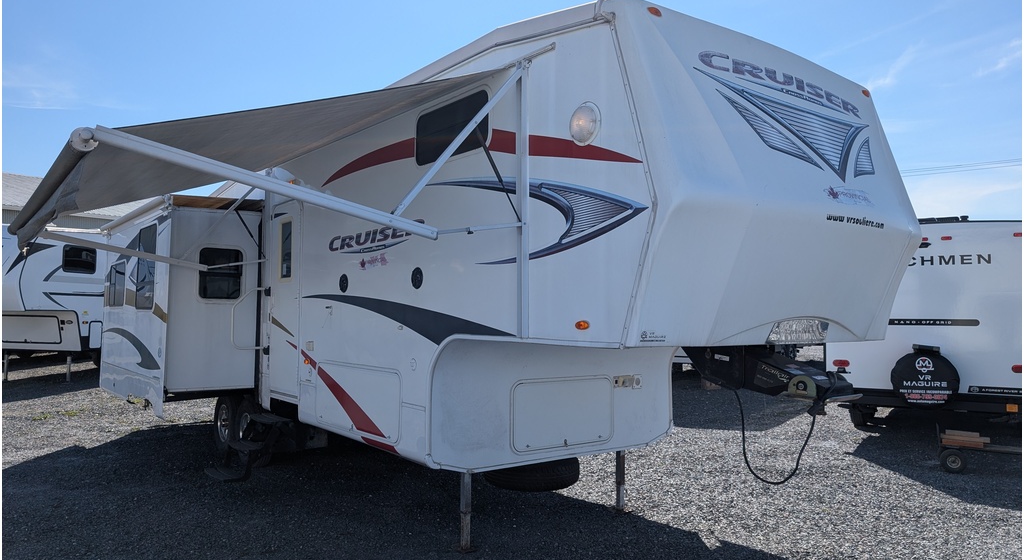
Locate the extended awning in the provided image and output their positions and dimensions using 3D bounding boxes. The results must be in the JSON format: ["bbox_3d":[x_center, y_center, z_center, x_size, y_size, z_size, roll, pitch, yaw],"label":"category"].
[{"bbox_3d":[-2.087,-0.749,4.937,2.180,0.980,4.260,2,-3,-38],"label":"extended awning"}]

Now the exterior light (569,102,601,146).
[{"bbox_3d":[0.348,-0.779,3.553,0.050,0.222,0.222,2,-3,-38],"label":"exterior light"}]

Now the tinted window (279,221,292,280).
[{"bbox_3d":[-2.163,-0.286,6.765,0.040,0.590,0.370,2,-3,-38],"label":"tinted window"}]

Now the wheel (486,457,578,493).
[{"bbox_3d":[0.149,1.495,5.657,0.775,0.230,0.775,0,-2,0],"label":"wheel"}]

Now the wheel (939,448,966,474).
[{"bbox_3d":[4.622,1.898,7.443,0.260,0.260,0.085,0,-3,13],"label":"wheel"}]

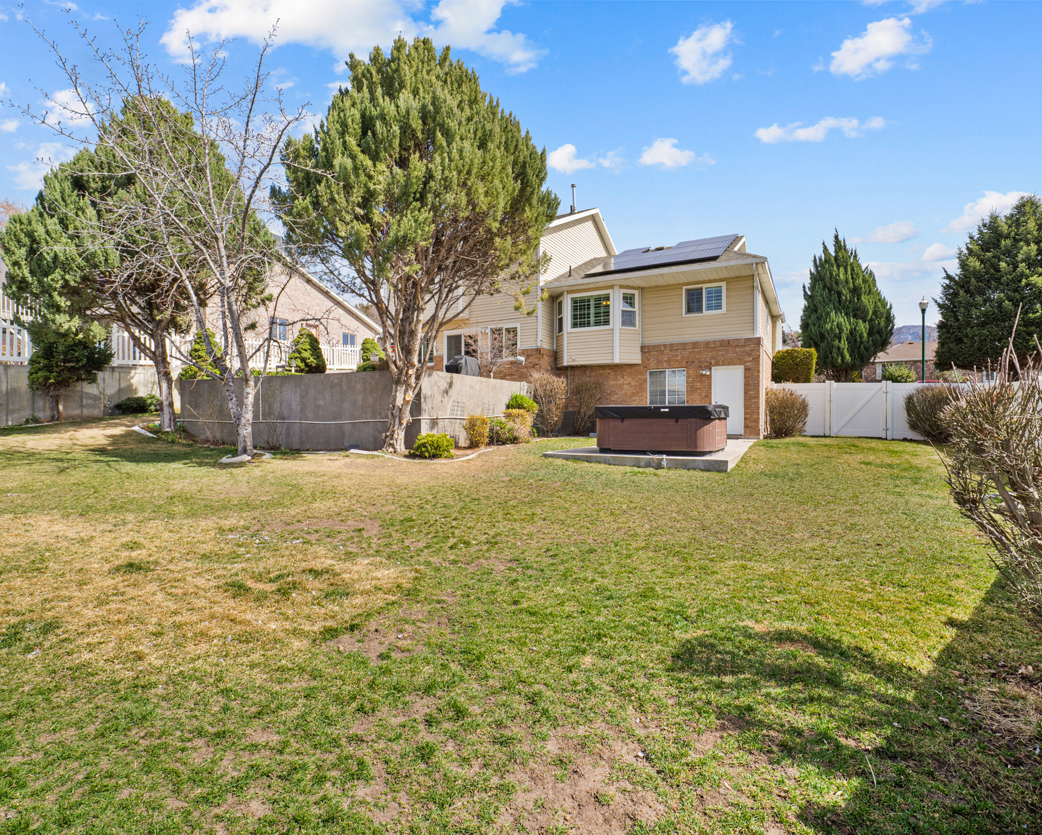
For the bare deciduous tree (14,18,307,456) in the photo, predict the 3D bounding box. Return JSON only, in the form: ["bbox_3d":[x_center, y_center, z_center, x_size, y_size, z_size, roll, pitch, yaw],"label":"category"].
[{"bbox_3d":[-7.900,-4.050,12.000,5.900,9.800,5.700,0,0,0],"label":"bare deciduous tree"}]

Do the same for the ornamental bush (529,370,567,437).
[{"bbox_3d":[0.910,-0.480,17.300,1.300,2.180,1.250,0,0,0],"label":"ornamental bush"}]

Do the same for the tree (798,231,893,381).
[{"bbox_3d":[14.200,-4.050,22.600,3.750,8.000,3.750,0,0,0],"label":"tree"}]

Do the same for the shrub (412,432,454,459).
[{"bbox_3d":[-1.809,0.567,10.650,0.820,0.540,0.800,-1,1,-10],"label":"shrub"}]

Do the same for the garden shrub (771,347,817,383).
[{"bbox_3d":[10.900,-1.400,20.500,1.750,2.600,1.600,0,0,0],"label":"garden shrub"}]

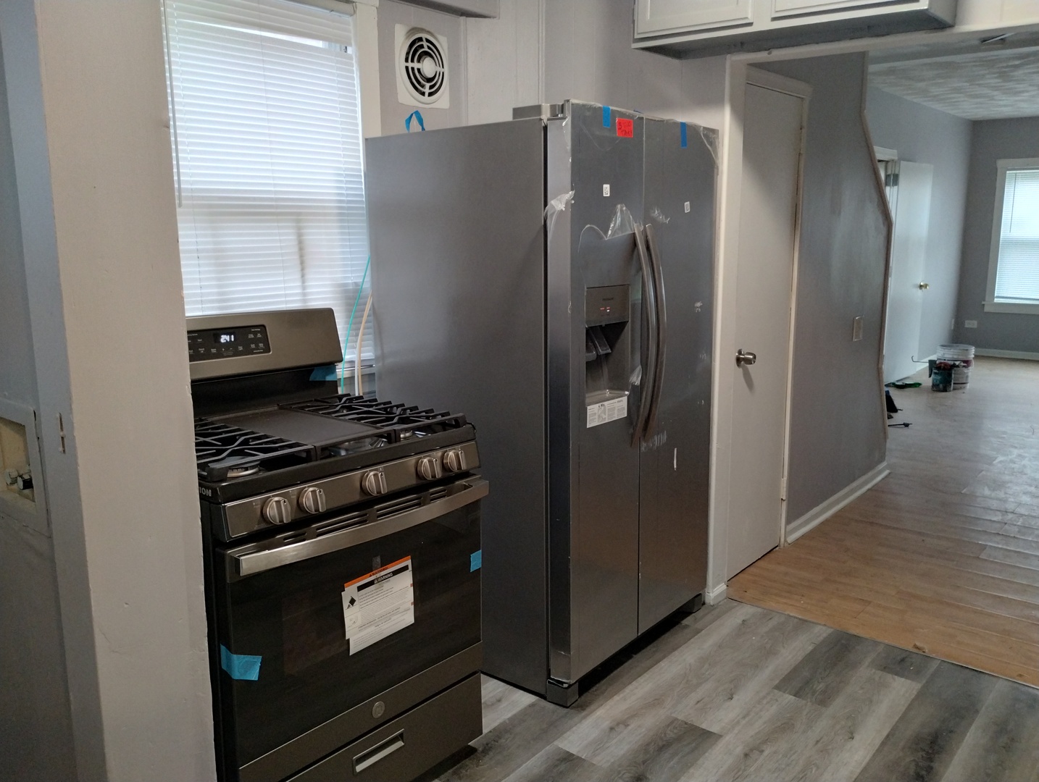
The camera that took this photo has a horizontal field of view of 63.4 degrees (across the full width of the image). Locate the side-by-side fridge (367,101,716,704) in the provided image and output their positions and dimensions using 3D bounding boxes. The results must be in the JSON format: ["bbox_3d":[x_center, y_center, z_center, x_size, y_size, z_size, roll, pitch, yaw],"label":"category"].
[{"bbox_3d":[0.120,-0.006,2.992,0.888,1.775,0.897,8,13,38],"label":"side-by-side fridge"}]

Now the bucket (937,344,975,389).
[{"bbox_3d":[4.039,-0.218,7.822,0.300,0.370,0.300,5,12,27],"label":"bucket"}]

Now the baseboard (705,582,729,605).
[{"bbox_3d":[0.777,0.799,3.332,0.042,0.058,0.105,8,14,39],"label":"baseboard"}]

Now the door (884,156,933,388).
[{"bbox_3d":[3.668,-1.102,7.963,0.040,2.030,0.839,10,15,43],"label":"door"}]

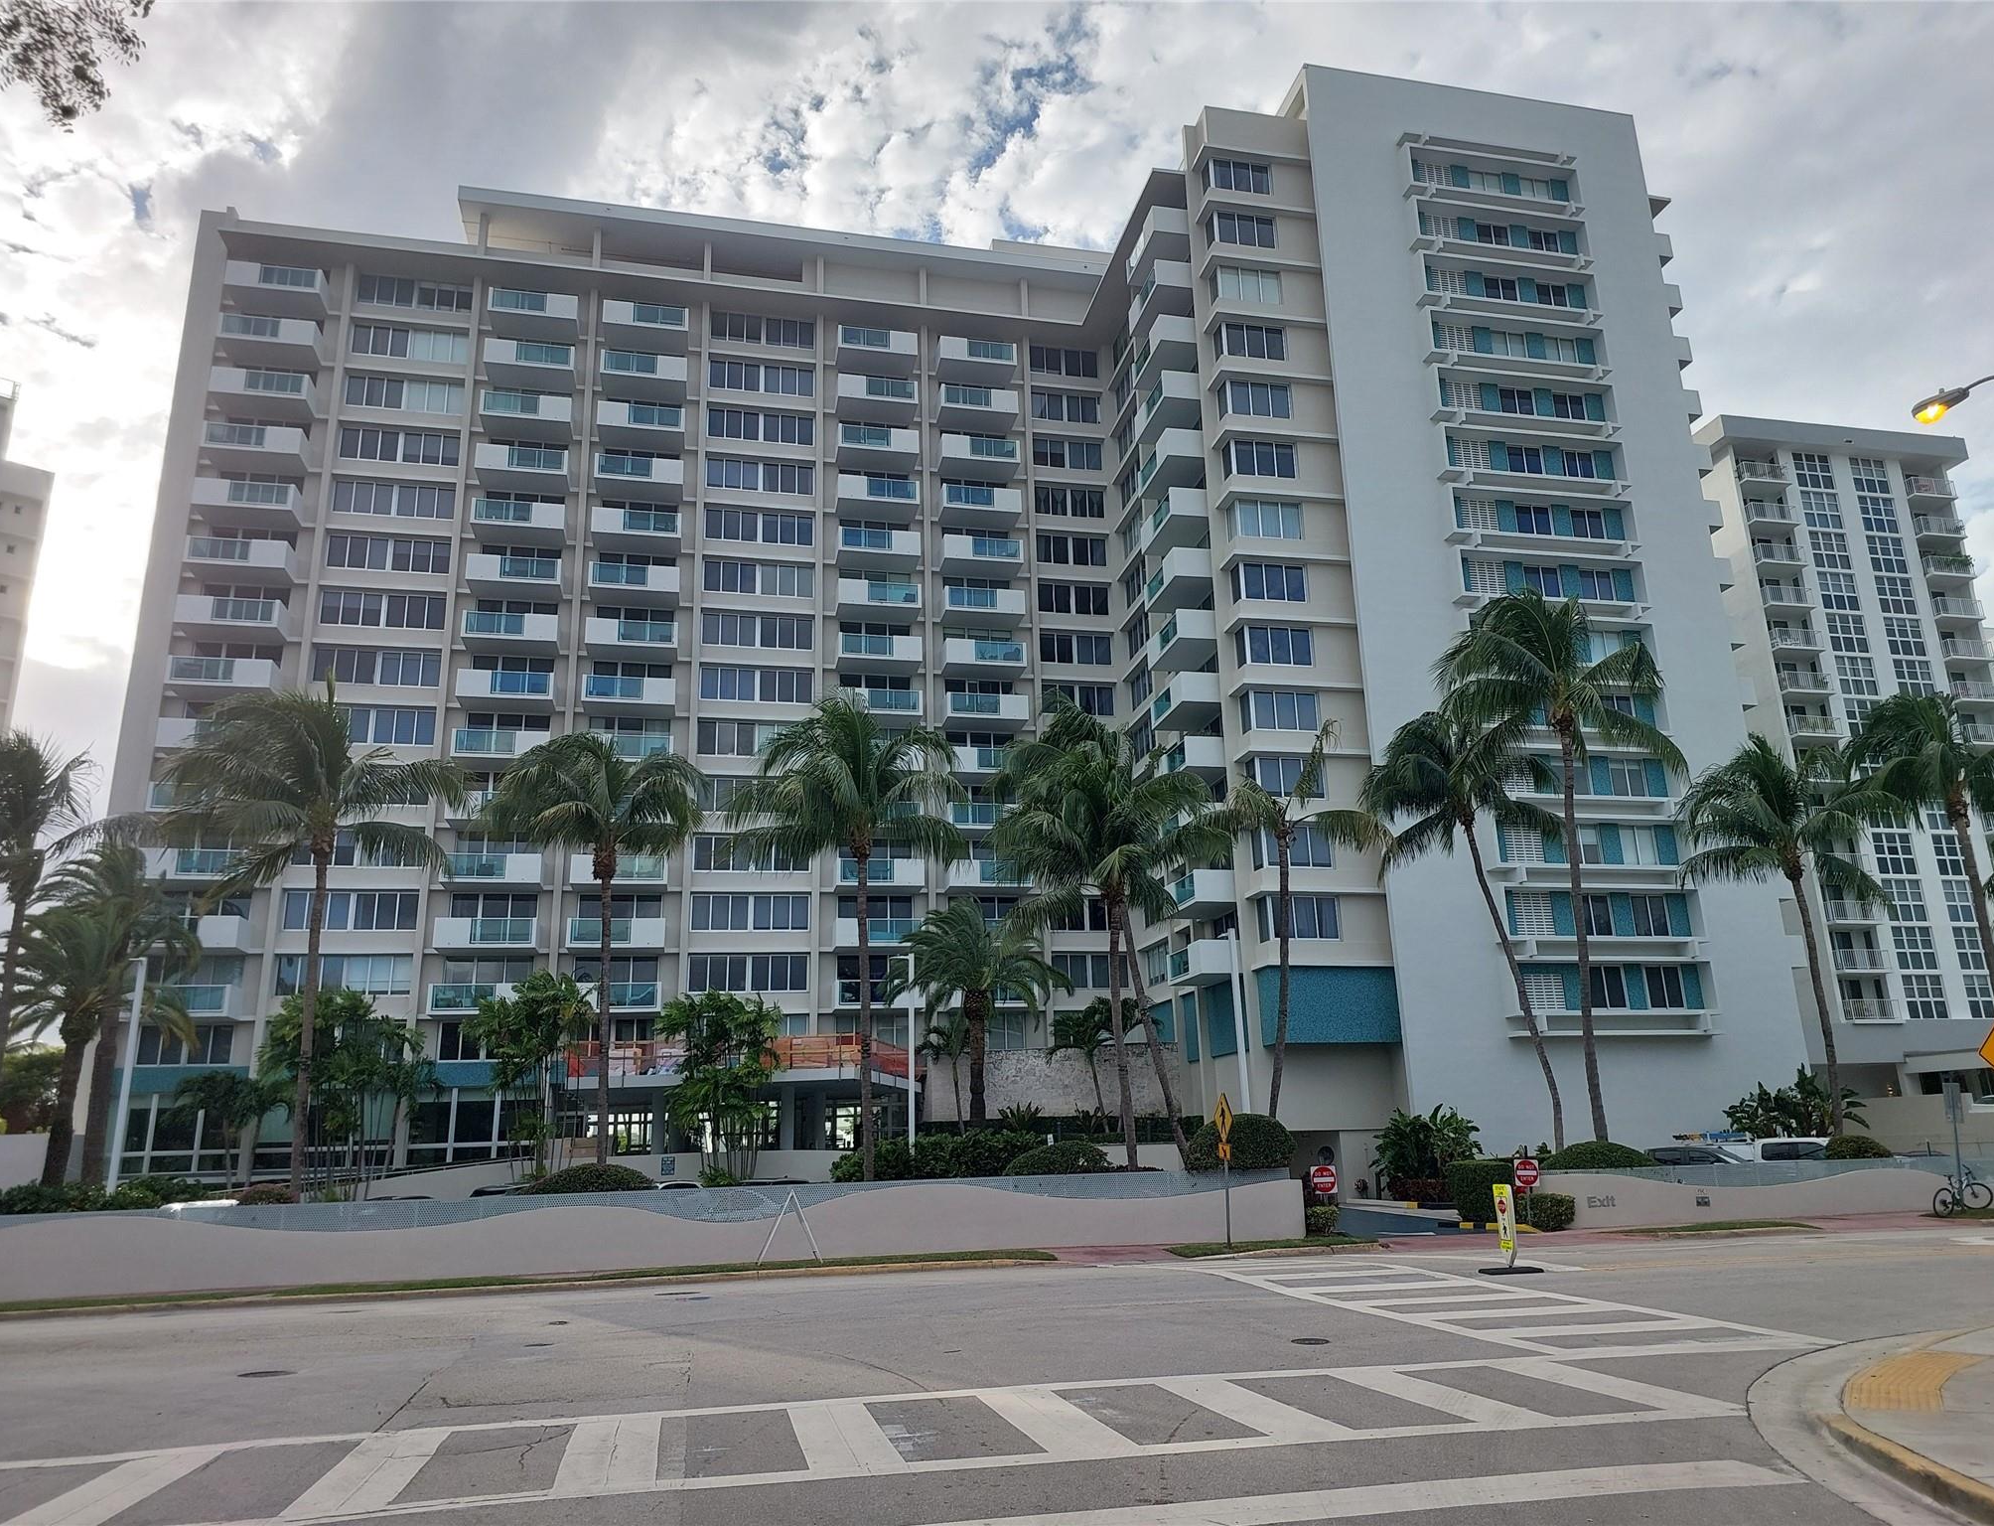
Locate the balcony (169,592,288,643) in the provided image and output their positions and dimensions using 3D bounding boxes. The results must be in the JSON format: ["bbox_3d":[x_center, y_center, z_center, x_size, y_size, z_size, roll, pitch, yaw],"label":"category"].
[{"bbox_3d":[-32.715,-6.211,57.926,3.979,1.194,1.580,2,-16,-13],"label":"balcony"}]

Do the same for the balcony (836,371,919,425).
[{"bbox_3d":[-6.012,-18.346,67.899,3.958,1.220,1.628,2,-16,-13],"label":"balcony"}]

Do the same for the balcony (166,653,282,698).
[{"bbox_3d":[-32.773,-3.606,57.480,3.964,1.220,1.628,2,-16,-13],"label":"balcony"}]

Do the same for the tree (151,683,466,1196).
[{"bbox_3d":[-17.128,4.553,33.055,6.948,13.492,6.948,2,-16,-13],"label":"tree"}]

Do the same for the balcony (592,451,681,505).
[{"bbox_3d":[-16.672,-13.326,63.170,3.969,1.210,1.635,2,-15,-13],"label":"balcony"}]

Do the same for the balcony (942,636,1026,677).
[{"bbox_3d":[-0.660,-4.995,65.062,3.974,1.206,1.580,2,-16,-13],"label":"balcony"}]

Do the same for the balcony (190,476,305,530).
[{"bbox_3d":[-32.834,-11.465,59.380,3.985,1.183,1.580,2,-16,-13],"label":"balcony"}]

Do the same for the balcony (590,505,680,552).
[{"bbox_3d":[-16.850,-10.855,63.412,3.982,1.217,1.850,2,-16,-13],"label":"balcony"}]

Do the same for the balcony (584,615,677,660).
[{"bbox_3d":[-16.683,-5.634,61.841,4.003,1.220,1.628,2,-16,-13],"label":"balcony"}]

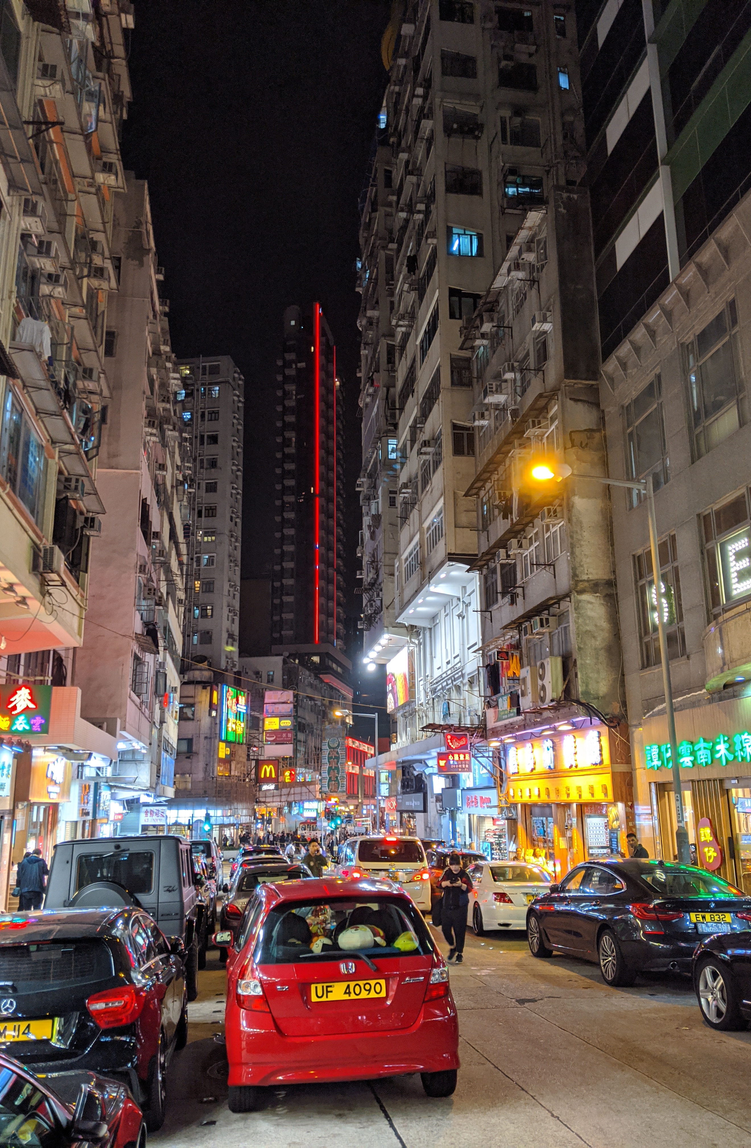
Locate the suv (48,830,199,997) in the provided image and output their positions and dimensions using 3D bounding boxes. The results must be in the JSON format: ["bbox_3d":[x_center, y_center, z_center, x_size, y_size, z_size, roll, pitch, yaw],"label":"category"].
[{"bbox_3d":[-3.339,4.632,12.430,1.810,1.950,4.680,1,-16,-8],"label":"suv"}]

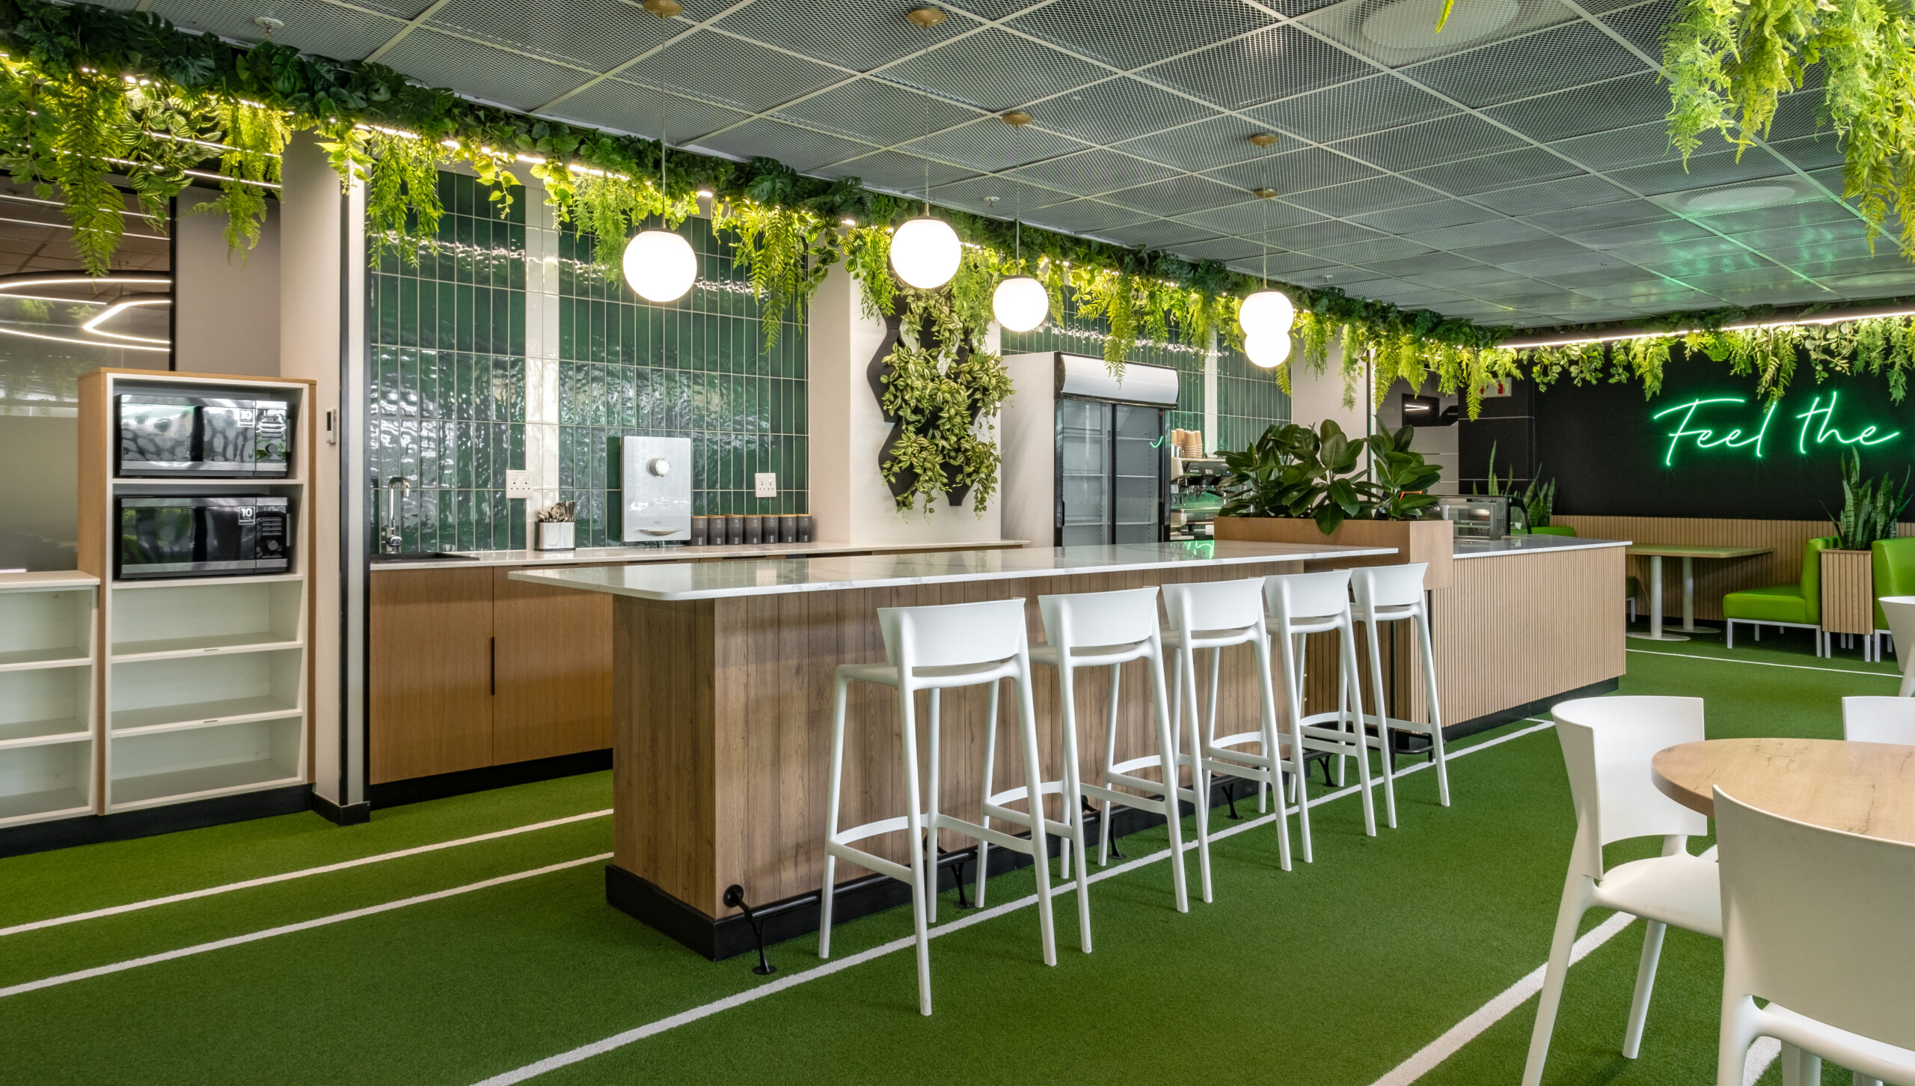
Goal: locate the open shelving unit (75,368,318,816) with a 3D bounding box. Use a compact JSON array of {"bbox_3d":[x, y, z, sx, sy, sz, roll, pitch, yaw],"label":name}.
[{"bbox_3d":[-2.824,0.155,4.174,0.640,1.516,0.470,-2,3,-43],"label":"open shelving unit"}]

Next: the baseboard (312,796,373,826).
[{"bbox_3d":[-2.293,0.981,4.165,0.105,0.070,0.320,-2,3,-43],"label":"baseboard"}]

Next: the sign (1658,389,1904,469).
[{"bbox_3d":[7.611,-1.053,10.465,0.050,0.645,1.910,-2,3,-43],"label":"sign"}]

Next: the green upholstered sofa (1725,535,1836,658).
[{"bbox_3d":[7.213,0.421,9.604,1.600,0.930,0.660,-2,3,-43],"label":"green upholstered sofa"}]

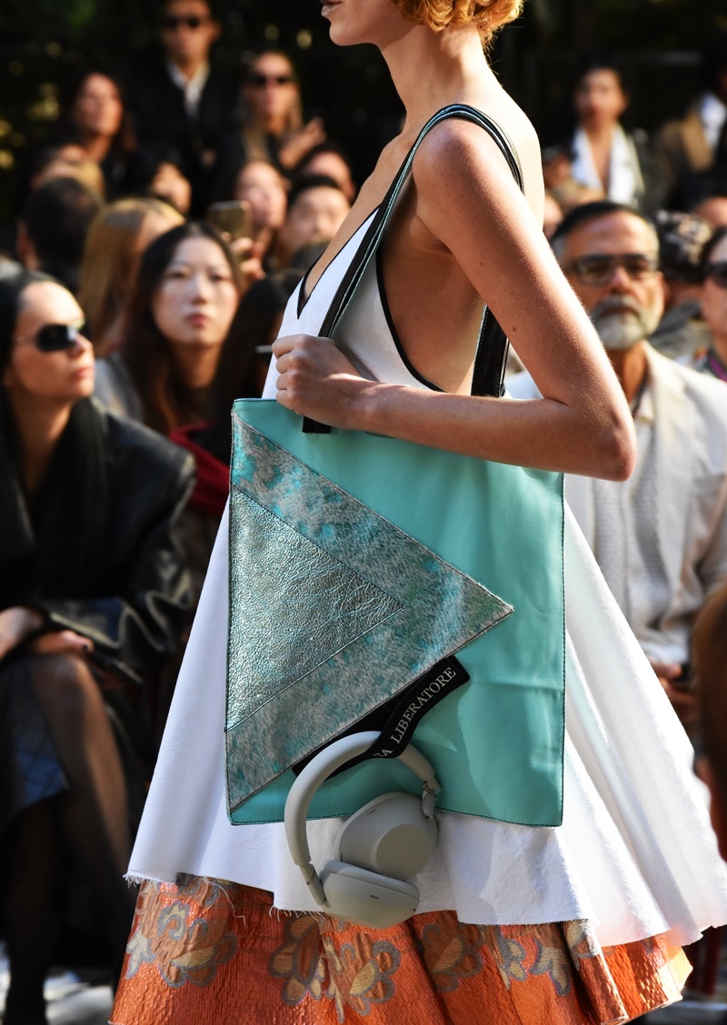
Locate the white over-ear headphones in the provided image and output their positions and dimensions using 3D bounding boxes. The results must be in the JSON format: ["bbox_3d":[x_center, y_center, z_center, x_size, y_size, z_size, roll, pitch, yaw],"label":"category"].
[{"bbox_3d":[-0.001,0.315,4.710,0.165,0.185,0.090,-31,0,0],"label":"white over-ear headphones"}]

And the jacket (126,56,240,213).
[{"bbox_3d":[-0.560,-1.100,15.000,0.470,0.670,0.270,0,3,7],"label":"jacket"}]

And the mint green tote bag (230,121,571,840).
[{"bbox_3d":[0.033,-0.045,4.790,0.340,0.730,0.110,0,0,0],"label":"mint green tote bag"}]

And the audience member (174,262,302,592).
[{"bbox_3d":[-0.140,0.230,7.500,0.500,1.220,0.750,0,3,-9],"label":"audience member"}]

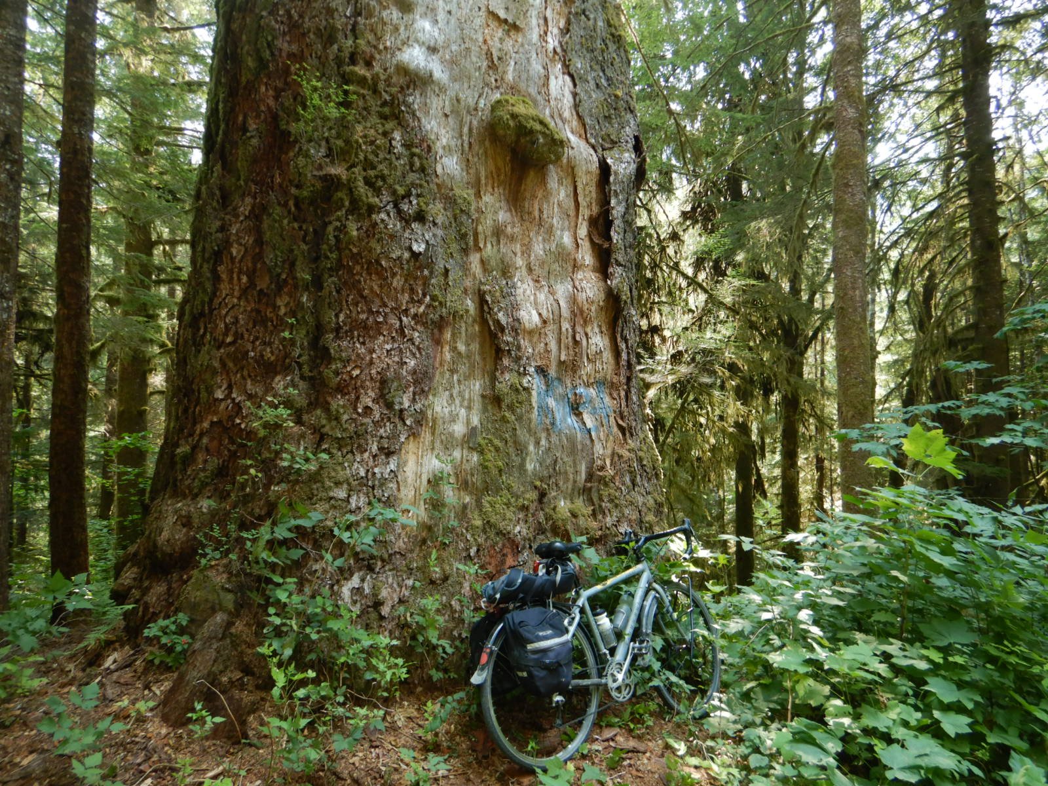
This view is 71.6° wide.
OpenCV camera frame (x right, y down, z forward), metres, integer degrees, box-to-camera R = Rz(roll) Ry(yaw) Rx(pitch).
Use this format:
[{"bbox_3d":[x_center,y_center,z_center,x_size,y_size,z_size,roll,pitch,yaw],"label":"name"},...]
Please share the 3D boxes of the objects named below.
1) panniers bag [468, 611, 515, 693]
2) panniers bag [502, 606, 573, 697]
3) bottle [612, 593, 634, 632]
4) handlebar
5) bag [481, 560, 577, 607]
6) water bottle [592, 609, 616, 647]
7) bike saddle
[{"bbox_3d":[-0.096,1.143,3.221,0.260,0.355,0.140,6,-19,-41],"label":"panniers bag"},{"bbox_3d":[0.067,1.078,3.043,0.260,0.355,0.140,6,-19,-41],"label":"panniers bag"},{"bbox_3d":[0.494,1.085,3.607,0.074,0.200,0.074,-22,-60,45],"label":"bottle"},{"bbox_3d":[0.688,0.803,3.887,0.160,0.205,0.440,6,-19,-41],"label":"handlebar"},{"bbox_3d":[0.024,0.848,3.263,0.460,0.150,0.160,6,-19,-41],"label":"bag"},{"bbox_3d":[0.388,1.132,3.493,0.074,0.200,0.074,-17,-3,-44],"label":"water bottle"},{"bbox_3d":[0.190,0.741,3.453,0.270,0.075,0.150,6,-19,-41],"label":"bike saddle"}]

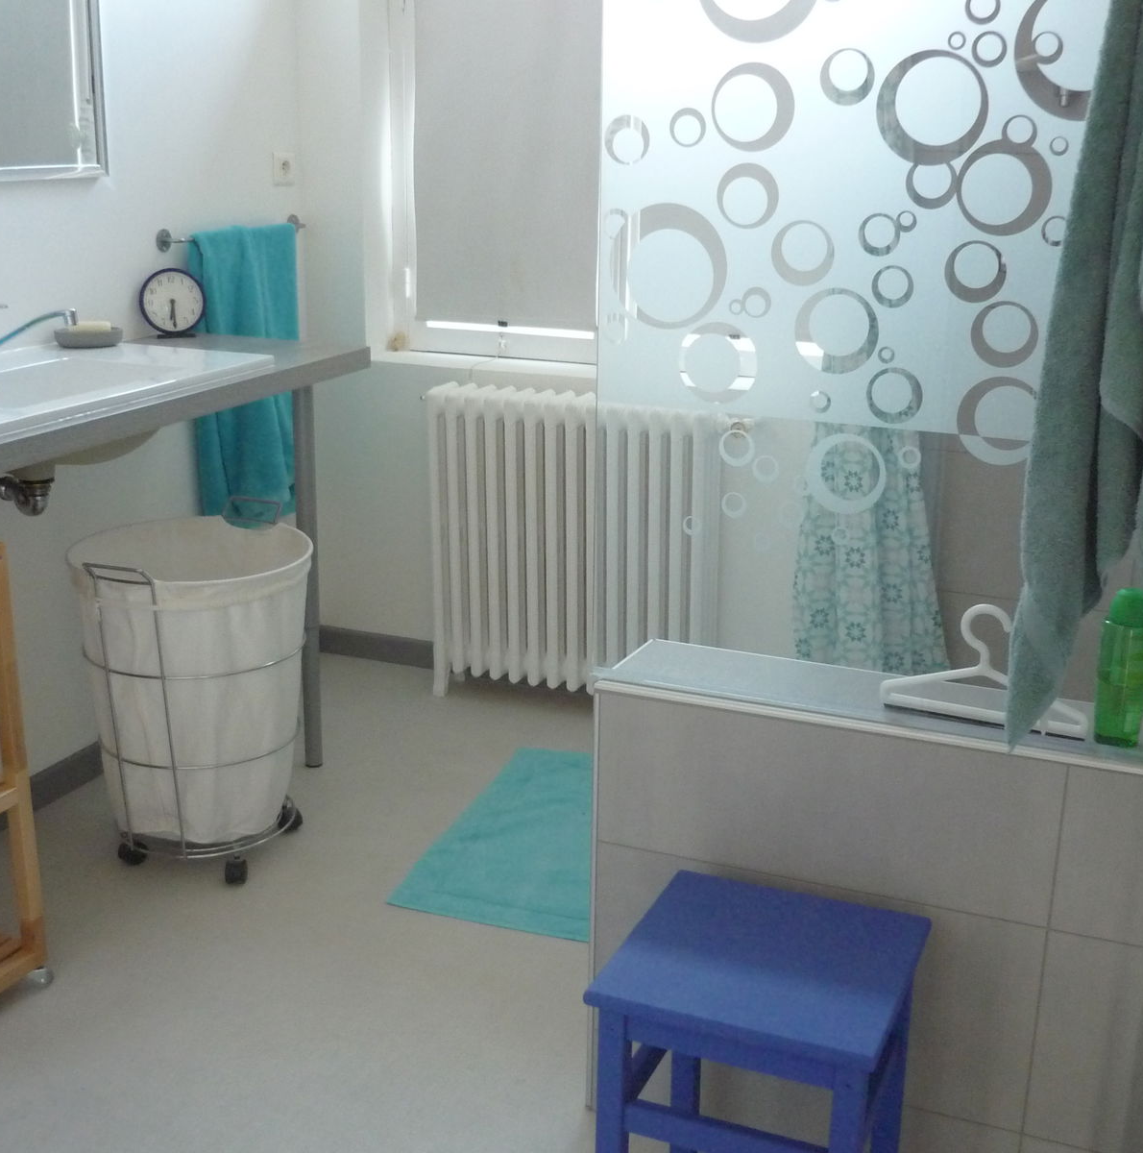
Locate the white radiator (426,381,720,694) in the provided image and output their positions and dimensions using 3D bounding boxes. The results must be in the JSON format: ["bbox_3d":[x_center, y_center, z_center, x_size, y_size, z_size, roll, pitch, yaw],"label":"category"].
[{"bbox_3d":[0.000,-0.052,3.491,0.694,0.771,0.137,7,18,21],"label":"white radiator"}]

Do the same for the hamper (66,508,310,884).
[{"bbox_3d":[-0.700,0.223,2.792,0.442,0.645,0.485,0,17,0],"label":"hamper"}]

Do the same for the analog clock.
[{"bbox_3d":[-0.853,-0.586,3.137,0.135,0.149,0.055,-4,18,-14],"label":"analog clock"}]

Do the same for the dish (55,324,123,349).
[{"bbox_3d":[-0.949,-0.470,2.886,0.128,0.035,0.090,-5,18,-16],"label":"dish"}]

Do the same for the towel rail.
[{"bbox_3d":[-0.763,-0.794,3.382,0.050,0.051,0.565,7,18,21],"label":"towel rail"}]

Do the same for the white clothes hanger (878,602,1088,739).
[{"bbox_3d":[0.503,0.107,1.778,0.249,0.157,0.014,10,27,25],"label":"white clothes hanger"}]

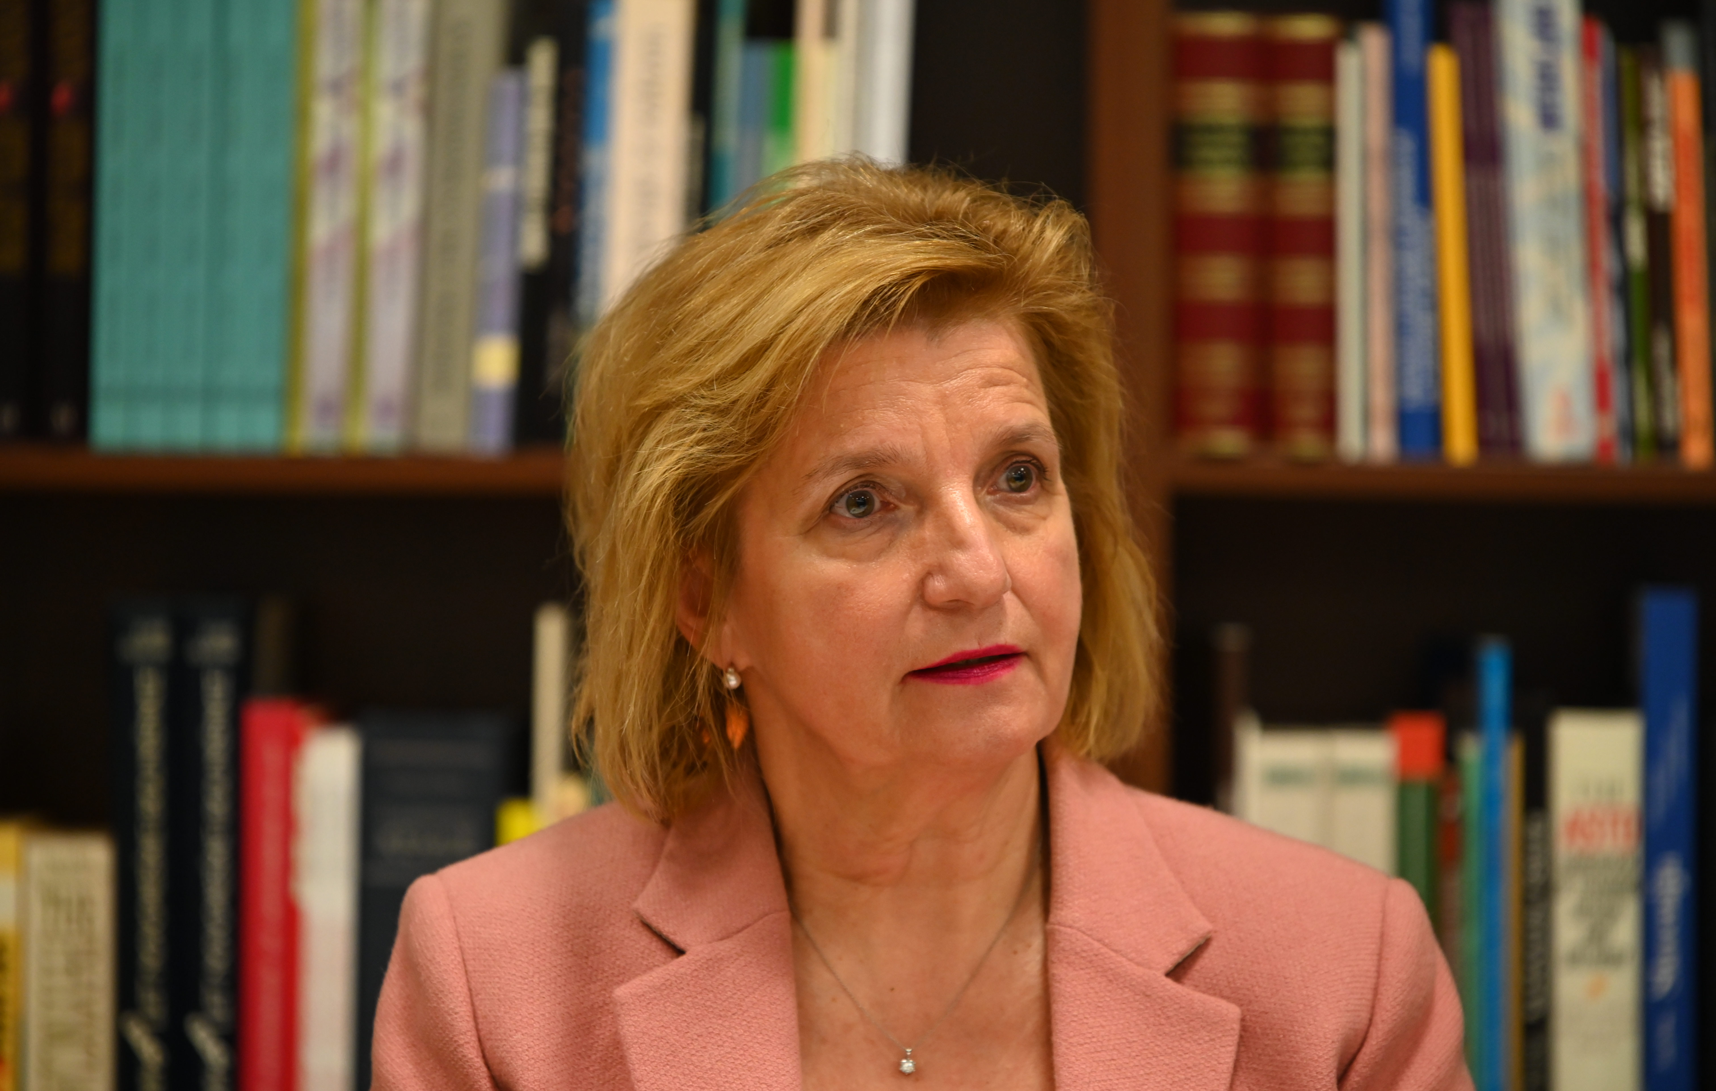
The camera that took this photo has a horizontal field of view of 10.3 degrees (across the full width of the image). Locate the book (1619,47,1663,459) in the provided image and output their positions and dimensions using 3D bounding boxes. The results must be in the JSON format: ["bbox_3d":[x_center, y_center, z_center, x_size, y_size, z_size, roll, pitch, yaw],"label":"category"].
[{"bbox_3d":[0.412,-0.157,5.088,0.013,0.217,0.150,-3,2,0],"label":"book"}]

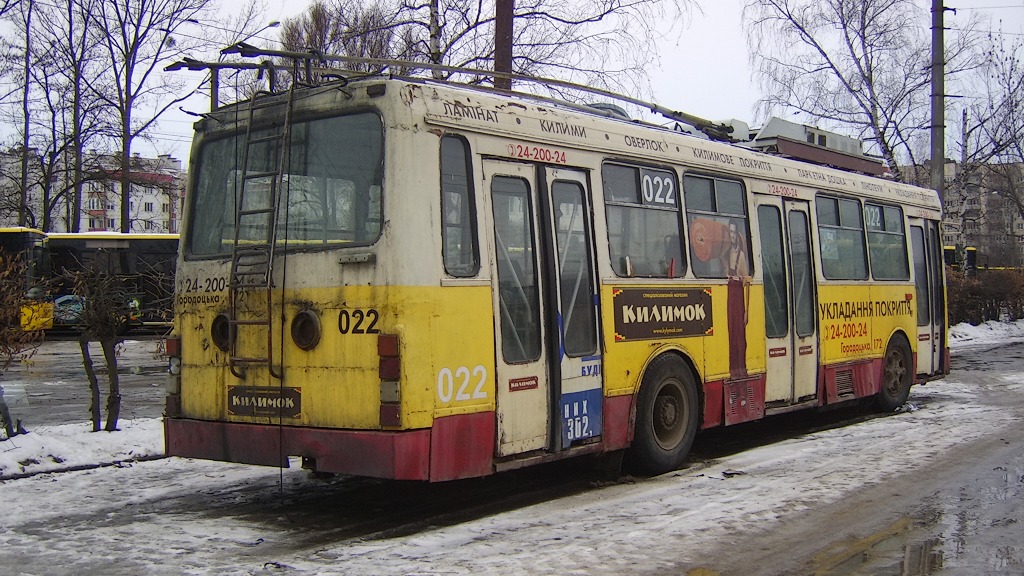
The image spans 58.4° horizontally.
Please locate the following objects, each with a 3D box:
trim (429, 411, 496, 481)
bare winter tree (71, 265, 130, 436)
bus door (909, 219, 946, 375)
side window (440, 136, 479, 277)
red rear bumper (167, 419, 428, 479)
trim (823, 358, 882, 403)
[{"bbox_3d":[-0.330,1.070,6.220,0.070,0.430,0.580,-2,-2,43],"label":"trim"},{"bbox_3d":[-4.630,0.680,10.350,0.640,1.820,0.600,0,0,-24],"label":"bare winter tree"},{"bbox_3d":[5.700,0.130,12.550,0.100,2.120,1.200,-3,-2,43],"label":"bus door"},{"bbox_3d":[-0.360,-0.550,6.240,0.060,0.950,0.330,-6,-4,43],"label":"side window"},{"bbox_3d":[-1.600,1.140,6.550,2.450,0.310,0.300,-2,-1,34],"label":"red rear bumper"},{"bbox_3d":[4.000,1.070,10.750,0.070,0.430,1.650,-2,-2,43],"label":"trim"}]

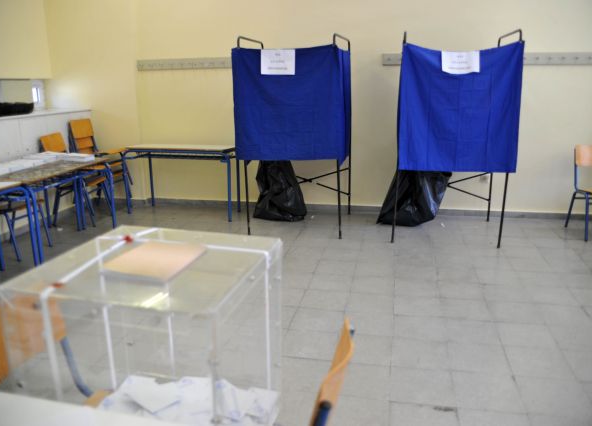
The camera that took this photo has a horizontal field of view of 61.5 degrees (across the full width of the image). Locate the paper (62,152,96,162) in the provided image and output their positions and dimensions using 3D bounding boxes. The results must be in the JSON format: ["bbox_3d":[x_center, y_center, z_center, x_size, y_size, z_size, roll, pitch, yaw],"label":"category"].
[{"bbox_3d":[-2.197,-0.560,5.059,0.300,0.045,0.210,6,17,25],"label":"paper"}]

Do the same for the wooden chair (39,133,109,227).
[{"bbox_3d":[-2.363,-0.364,5.401,0.530,0.930,0.420,0,15,4],"label":"wooden chair"}]

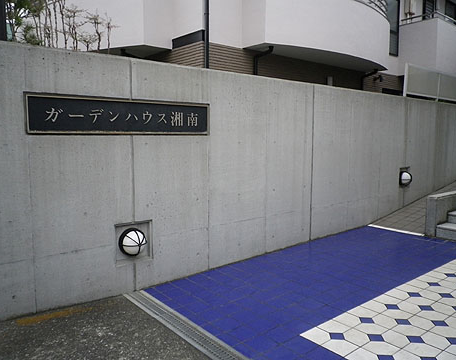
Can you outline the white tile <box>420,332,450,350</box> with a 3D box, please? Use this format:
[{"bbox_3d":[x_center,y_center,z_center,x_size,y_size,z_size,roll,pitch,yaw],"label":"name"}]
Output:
[{"bbox_3d":[1.517,1.180,2.843,0.195,0.012,0.195,-6,8,-38],"label":"white tile"}]

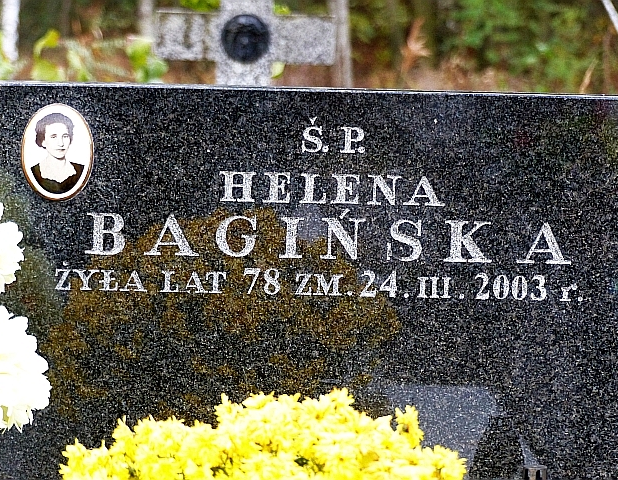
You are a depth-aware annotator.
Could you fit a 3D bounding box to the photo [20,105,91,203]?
[{"bbox_3d":[-0.311,-0.108,4.390,0.090,0.120,0.010,1,6,0],"label":"photo"}]

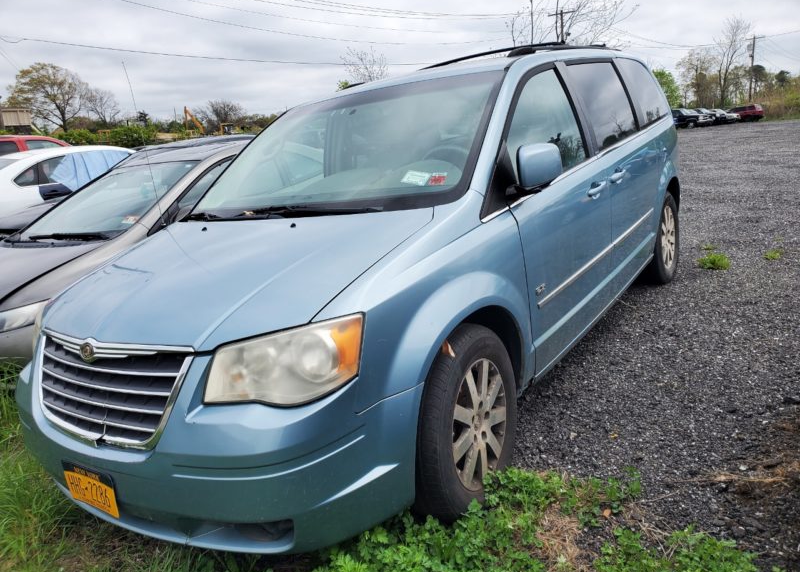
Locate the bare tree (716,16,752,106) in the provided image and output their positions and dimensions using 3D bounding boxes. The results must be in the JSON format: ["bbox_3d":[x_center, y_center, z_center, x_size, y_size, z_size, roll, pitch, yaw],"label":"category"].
[{"bbox_3d":[37.740,-24.953,68.000,4.200,10.800,4.200,3,17,30],"label":"bare tree"}]

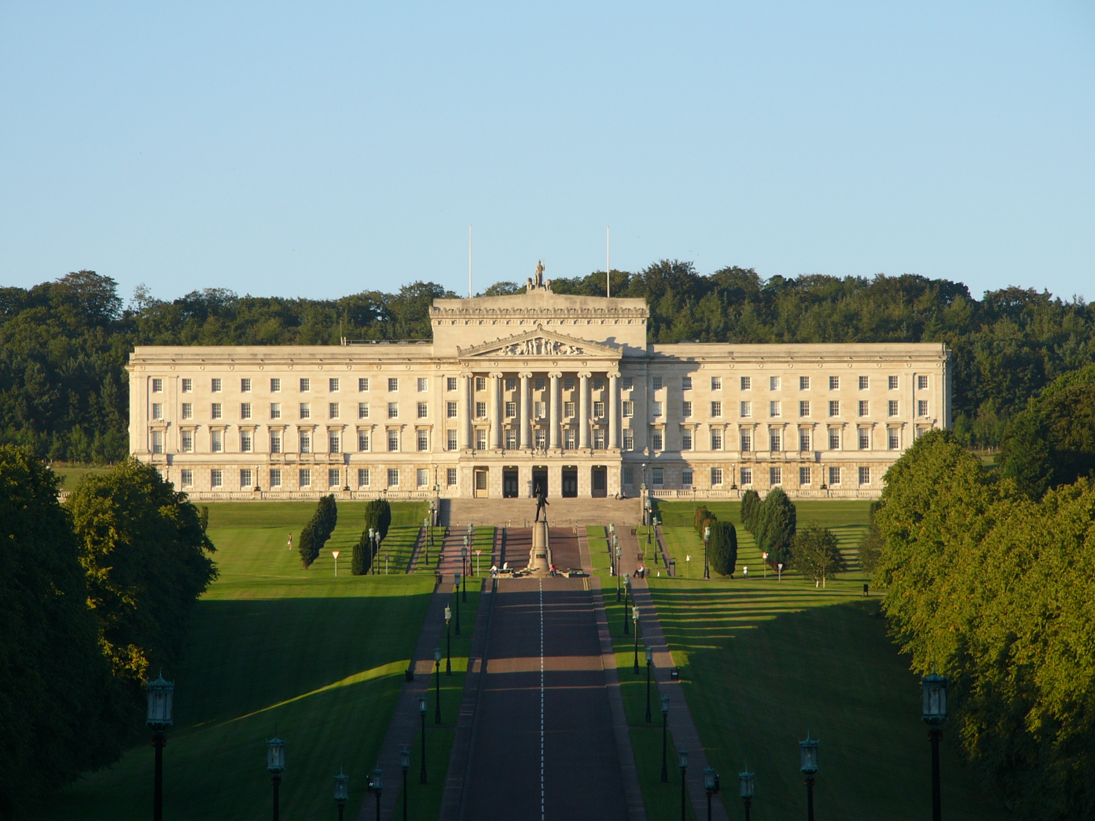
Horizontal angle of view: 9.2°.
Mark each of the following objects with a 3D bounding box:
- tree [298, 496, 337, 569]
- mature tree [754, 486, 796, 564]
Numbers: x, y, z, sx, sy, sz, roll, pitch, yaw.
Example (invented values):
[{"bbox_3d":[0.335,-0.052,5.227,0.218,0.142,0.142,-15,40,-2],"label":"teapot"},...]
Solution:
[{"bbox_3d":[-25.262,13.266,748.000,4.200,7.900,4.000,0,-4,0],"label":"tree"},{"bbox_3d":[23.486,12.160,698.000,4.200,8.500,4.200,0,-1,0],"label":"mature tree"}]

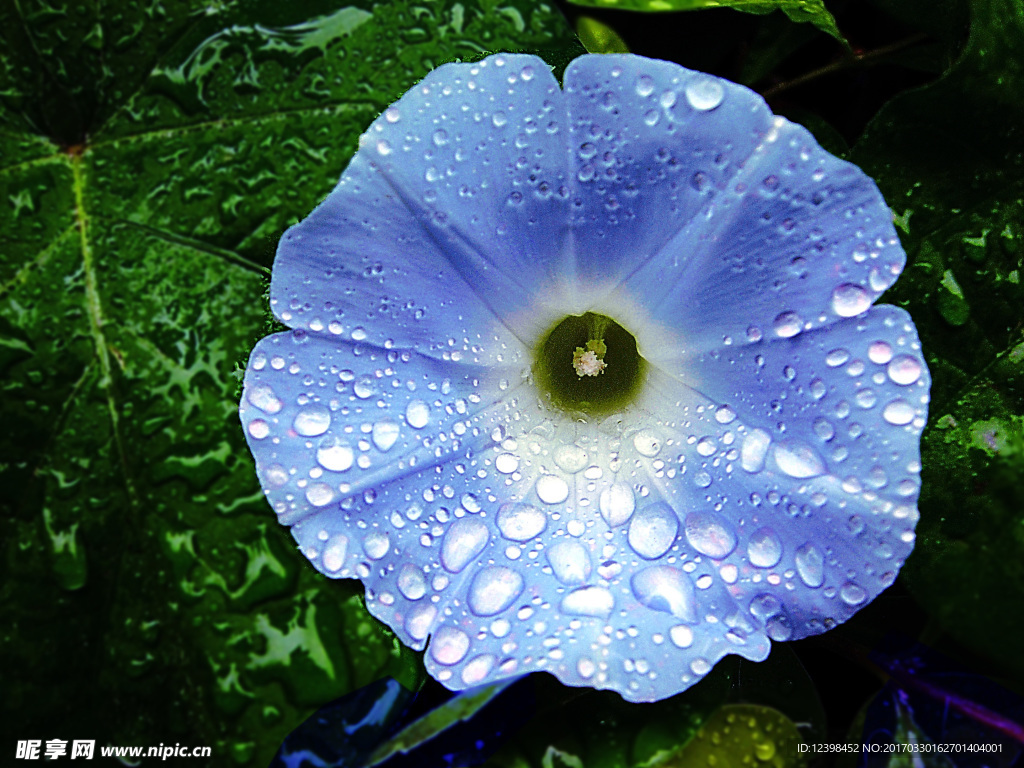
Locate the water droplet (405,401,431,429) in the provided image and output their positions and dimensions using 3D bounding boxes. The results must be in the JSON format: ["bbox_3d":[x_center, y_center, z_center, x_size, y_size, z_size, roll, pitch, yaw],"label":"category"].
[{"bbox_3d":[-0.012,0.004,0.136,0.003,0.002,0.004,0,78,-22],"label":"water droplet"}]

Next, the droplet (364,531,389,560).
[{"bbox_3d":[-0.017,0.020,0.131,0.003,0.002,0.004,0,75,-10],"label":"droplet"}]

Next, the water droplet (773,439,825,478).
[{"bbox_3d":[0.035,0.009,0.130,0.007,0.003,0.004,23,78,23],"label":"water droplet"}]

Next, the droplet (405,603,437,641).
[{"bbox_3d":[-0.011,0.029,0.129,0.004,0.002,0.005,32,62,7],"label":"droplet"}]

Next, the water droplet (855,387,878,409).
[{"bbox_3d":[0.045,0.002,0.136,0.003,0.001,0.003,0,82,12],"label":"water droplet"}]

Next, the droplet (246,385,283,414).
[{"bbox_3d":[-0.030,0.002,0.130,0.005,0.002,0.003,37,67,-5],"label":"droplet"}]

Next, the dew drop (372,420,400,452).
[{"bbox_3d":[-0.016,0.007,0.135,0.003,0.002,0.004,0,78,-18],"label":"dew drop"}]

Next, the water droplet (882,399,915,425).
[{"bbox_3d":[0.047,0.003,0.130,0.004,0.002,0.003,-5,73,16],"label":"water droplet"}]

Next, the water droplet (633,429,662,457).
[{"bbox_3d":[0.017,0.007,0.132,0.004,0.002,0.004,-3,68,8],"label":"water droplet"}]

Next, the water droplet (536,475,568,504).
[{"bbox_3d":[0.005,0.013,0.133,0.004,0.002,0.004,2,61,-4],"label":"water droplet"}]

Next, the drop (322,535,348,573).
[{"bbox_3d":[-0.022,0.021,0.130,0.003,0.002,0.005,17,77,-3],"label":"drop"}]

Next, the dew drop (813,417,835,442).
[{"bbox_3d":[0.038,0.005,0.128,0.003,0.001,0.003,-3,74,11],"label":"dew drop"}]

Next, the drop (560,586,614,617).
[{"bbox_3d":[0.009,0.025,0.124,0.006,0.002,0.004,-7,66,-3],"label":"drop"}]

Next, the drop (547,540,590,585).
[{"bbox_3d":[0.007,0.023,0.136,0.006,0.002,0.006,0,72,-1],"label":"drop"}]

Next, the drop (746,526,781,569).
[{"bbox_3d":[0.032,0.021,0.136,0.004,0.002,0.005,-10,74,6],"label":"drop"}]

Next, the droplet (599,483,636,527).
[{"bbox_3d":[0.014,0.015,0.136,0.004,0.003,0.006,6,63,8],"label":"droplet"}]

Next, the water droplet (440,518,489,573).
[{"bbox_3d":[-0.006,0.019,0.126,0.005,0.002,0.007,30,67,5],"label":"water droplet"}]

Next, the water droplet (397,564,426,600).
[{"bbox_3d":[-0.013,0.025,0.135,0.004,0.002,0.005,-15,77,-12],"label":"water droplet"}]

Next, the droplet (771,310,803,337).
[{"bbox_3d":[0.034,-0.007,0.132,0.004,0.002,0.004,-2,80,11],"label":"droplet"}]

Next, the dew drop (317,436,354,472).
[{"bbox_3d":[-0.021,0.009,0.130,0.005,0.002,0.004,6,70,-15],"label":"dew drop"}]

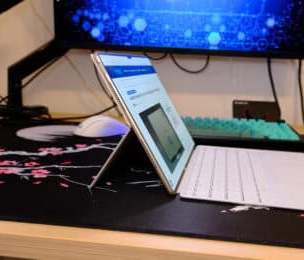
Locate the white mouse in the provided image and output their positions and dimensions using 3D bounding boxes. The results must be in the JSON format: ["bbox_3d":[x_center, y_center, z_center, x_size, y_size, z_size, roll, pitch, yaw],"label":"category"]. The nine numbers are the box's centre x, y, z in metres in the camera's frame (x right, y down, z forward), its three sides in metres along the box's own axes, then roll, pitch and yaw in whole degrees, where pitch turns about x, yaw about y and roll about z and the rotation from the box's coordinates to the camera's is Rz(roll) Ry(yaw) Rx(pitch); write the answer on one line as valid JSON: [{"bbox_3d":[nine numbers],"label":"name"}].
[{"bbox_3d":[-0.111,-0.011,0.803,0.124,0.040,0.065,-6,14,-37],"label":"white mouse"}]

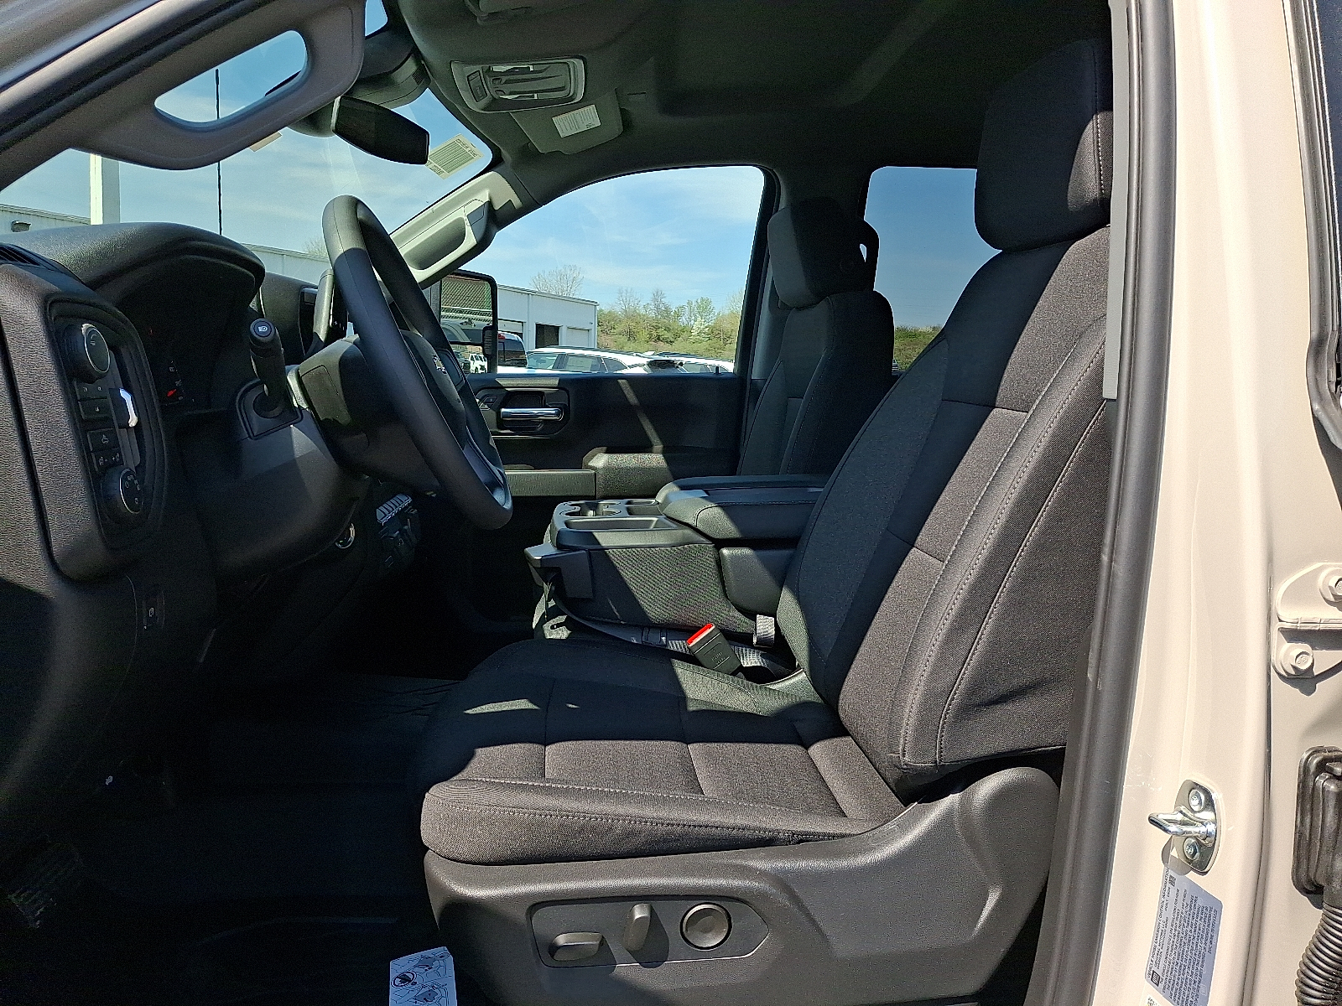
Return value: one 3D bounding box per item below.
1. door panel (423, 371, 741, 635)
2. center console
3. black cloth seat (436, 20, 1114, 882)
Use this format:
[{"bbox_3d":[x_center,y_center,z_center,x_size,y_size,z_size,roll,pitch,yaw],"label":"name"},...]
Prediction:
[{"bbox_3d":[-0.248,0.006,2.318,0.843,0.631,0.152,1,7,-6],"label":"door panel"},{"bbox_3d":[0.026,0.070,1.561,0.500,0.192,0.343,1,7,-6],"label":"center console"},{"bbox_3d":[0.118,-0.099,1.101,0.788,0.813,0.540,1,7,-6],"label":"black cloth seat"}]

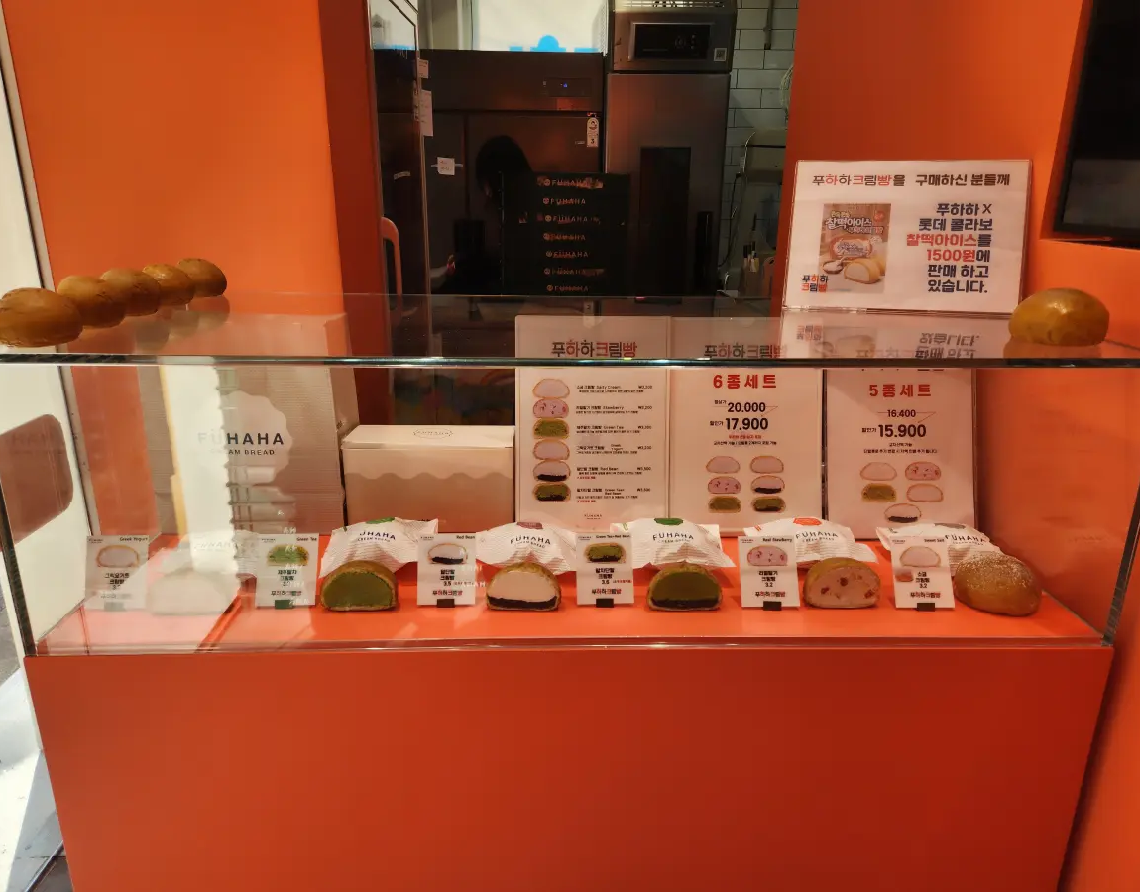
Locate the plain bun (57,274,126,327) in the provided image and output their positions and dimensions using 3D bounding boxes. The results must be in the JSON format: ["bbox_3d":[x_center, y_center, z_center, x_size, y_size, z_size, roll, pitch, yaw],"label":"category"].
[{"bbox_3d":[-0.538,-0.165,0.892,0.077,0.054,0.085,0,17,-3],"label":"plain bun"}]

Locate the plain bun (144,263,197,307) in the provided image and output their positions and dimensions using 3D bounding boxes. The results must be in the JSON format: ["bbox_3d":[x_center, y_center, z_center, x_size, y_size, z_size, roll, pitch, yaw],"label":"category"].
[{"bbox_3d":[-0.536,-0.219,1.068,0.073,0.054,0.075,0,17,-1],"label":"plain bun"}]

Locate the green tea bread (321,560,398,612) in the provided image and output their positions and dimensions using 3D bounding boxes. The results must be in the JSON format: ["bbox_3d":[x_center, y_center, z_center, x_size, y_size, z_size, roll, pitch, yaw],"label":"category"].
[{"bbox_3d":[-0.236,0.151,0.900,0.085,0.054,0.050,0,17,-3],"label":"green tea bread"}]

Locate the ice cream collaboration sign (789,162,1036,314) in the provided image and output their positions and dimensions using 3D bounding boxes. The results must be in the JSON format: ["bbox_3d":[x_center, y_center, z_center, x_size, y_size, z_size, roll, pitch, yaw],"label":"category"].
[{"bbox_3d":[0.447,-0.282,1.057,0.297,0.208,0.020,5,-2,13],"label":"ice cream collaboration sign"}]

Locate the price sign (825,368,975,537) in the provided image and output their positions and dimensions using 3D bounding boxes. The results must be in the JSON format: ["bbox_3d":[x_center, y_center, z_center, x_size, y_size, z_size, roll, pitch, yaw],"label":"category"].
[{"bbox_3d":[0.457,-0.021,1.099,0.212,0.302,0.030,0,-1,-2],"label":"price sign"}]

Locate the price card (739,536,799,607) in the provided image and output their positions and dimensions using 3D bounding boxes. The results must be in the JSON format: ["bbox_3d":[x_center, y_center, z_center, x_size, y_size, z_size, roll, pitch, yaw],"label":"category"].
[{"bbox_3d":[0.229,0.146,0.910,0.066,0.081,0.020,-1,-6,-5],"label":"price card"}]

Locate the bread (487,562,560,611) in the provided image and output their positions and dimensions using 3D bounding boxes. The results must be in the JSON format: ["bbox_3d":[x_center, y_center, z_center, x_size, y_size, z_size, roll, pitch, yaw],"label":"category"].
[{"bbox_3d":[-0.053,0.153,0.905,0.083,0.053,0.050,0,17,-3],"label":"bread"}]

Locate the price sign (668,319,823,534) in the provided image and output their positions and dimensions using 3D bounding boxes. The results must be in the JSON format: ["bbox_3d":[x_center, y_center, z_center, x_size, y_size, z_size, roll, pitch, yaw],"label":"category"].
[{"bbox_3d":[0.247,-0.027,1.113,0.214,0.304,0.020,0,1,-1],"label":"price sign"}]

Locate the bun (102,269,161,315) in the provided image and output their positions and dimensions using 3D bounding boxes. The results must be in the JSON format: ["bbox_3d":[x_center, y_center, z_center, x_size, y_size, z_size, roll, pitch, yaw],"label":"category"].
[{"bbox_3d":[-0.545,-0.192,0.980,0.077,0.054,0.085,0,17,-3],"label":"bun"}]

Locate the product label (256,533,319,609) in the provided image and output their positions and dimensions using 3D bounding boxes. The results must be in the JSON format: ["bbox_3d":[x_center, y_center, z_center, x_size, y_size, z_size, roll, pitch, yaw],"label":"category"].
[{"bbox_3d":[-0.326,0.143,0.912,0.068,0.081,0.015,0,-5,-2],"label":"product label"}]

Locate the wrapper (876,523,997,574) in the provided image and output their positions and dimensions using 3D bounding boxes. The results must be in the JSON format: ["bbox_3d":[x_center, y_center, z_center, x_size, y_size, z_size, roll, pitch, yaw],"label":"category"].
[{"bbox_3d":[0.481,0.126,1.019,0.145,0.058,0.100,4,18,12],"label":"wrapper"}]

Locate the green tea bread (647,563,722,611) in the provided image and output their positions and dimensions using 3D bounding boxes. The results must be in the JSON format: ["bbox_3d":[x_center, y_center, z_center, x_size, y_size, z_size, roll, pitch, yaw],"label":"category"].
[{"bbox_3d":[0.131,0.157,0.920,0.083,0.051,0.050,0,17,-1],"label":"green tea bread"}]

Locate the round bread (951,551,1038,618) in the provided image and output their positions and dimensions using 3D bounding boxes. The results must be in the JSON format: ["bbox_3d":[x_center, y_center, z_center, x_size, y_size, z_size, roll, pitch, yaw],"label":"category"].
[{"bbox_3d":[0.496,0.156,0.920,0.091,0.060,0.085,5,18,13],"label":"round bread"}]

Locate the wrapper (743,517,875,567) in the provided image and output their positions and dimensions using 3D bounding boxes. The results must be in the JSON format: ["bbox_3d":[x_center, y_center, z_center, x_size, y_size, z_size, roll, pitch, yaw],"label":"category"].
[{"bbox_3d":[0.305,0.124,1.019,0.150,0.058,0.105,0,17,-1],"label":"wrapper"}]

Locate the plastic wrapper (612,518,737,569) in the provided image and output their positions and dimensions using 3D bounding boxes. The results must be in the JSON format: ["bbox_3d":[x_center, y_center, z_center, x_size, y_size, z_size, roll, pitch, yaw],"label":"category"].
[{"bbox_3d":[0.131,0.123,0.998,0.138,0.060,0.110,-2,17,-8],"label":"plastic wrapper"}]

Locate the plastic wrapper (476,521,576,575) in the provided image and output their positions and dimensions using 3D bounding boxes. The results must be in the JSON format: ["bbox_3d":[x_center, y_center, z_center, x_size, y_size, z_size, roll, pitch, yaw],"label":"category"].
[{"bbox_3d":[-0.061,0.125,1.006,0.150,0.058,0.105,3,17,8],"label":"plastic wrapper"}]

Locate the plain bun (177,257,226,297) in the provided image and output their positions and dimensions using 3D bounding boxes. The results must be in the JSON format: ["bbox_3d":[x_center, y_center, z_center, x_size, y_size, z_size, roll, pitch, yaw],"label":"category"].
[{"bbox_3d":[-0.545,-0.247,1.158,0.077,0.054,0.085,0,17,-3],"label":"plain bun"}]

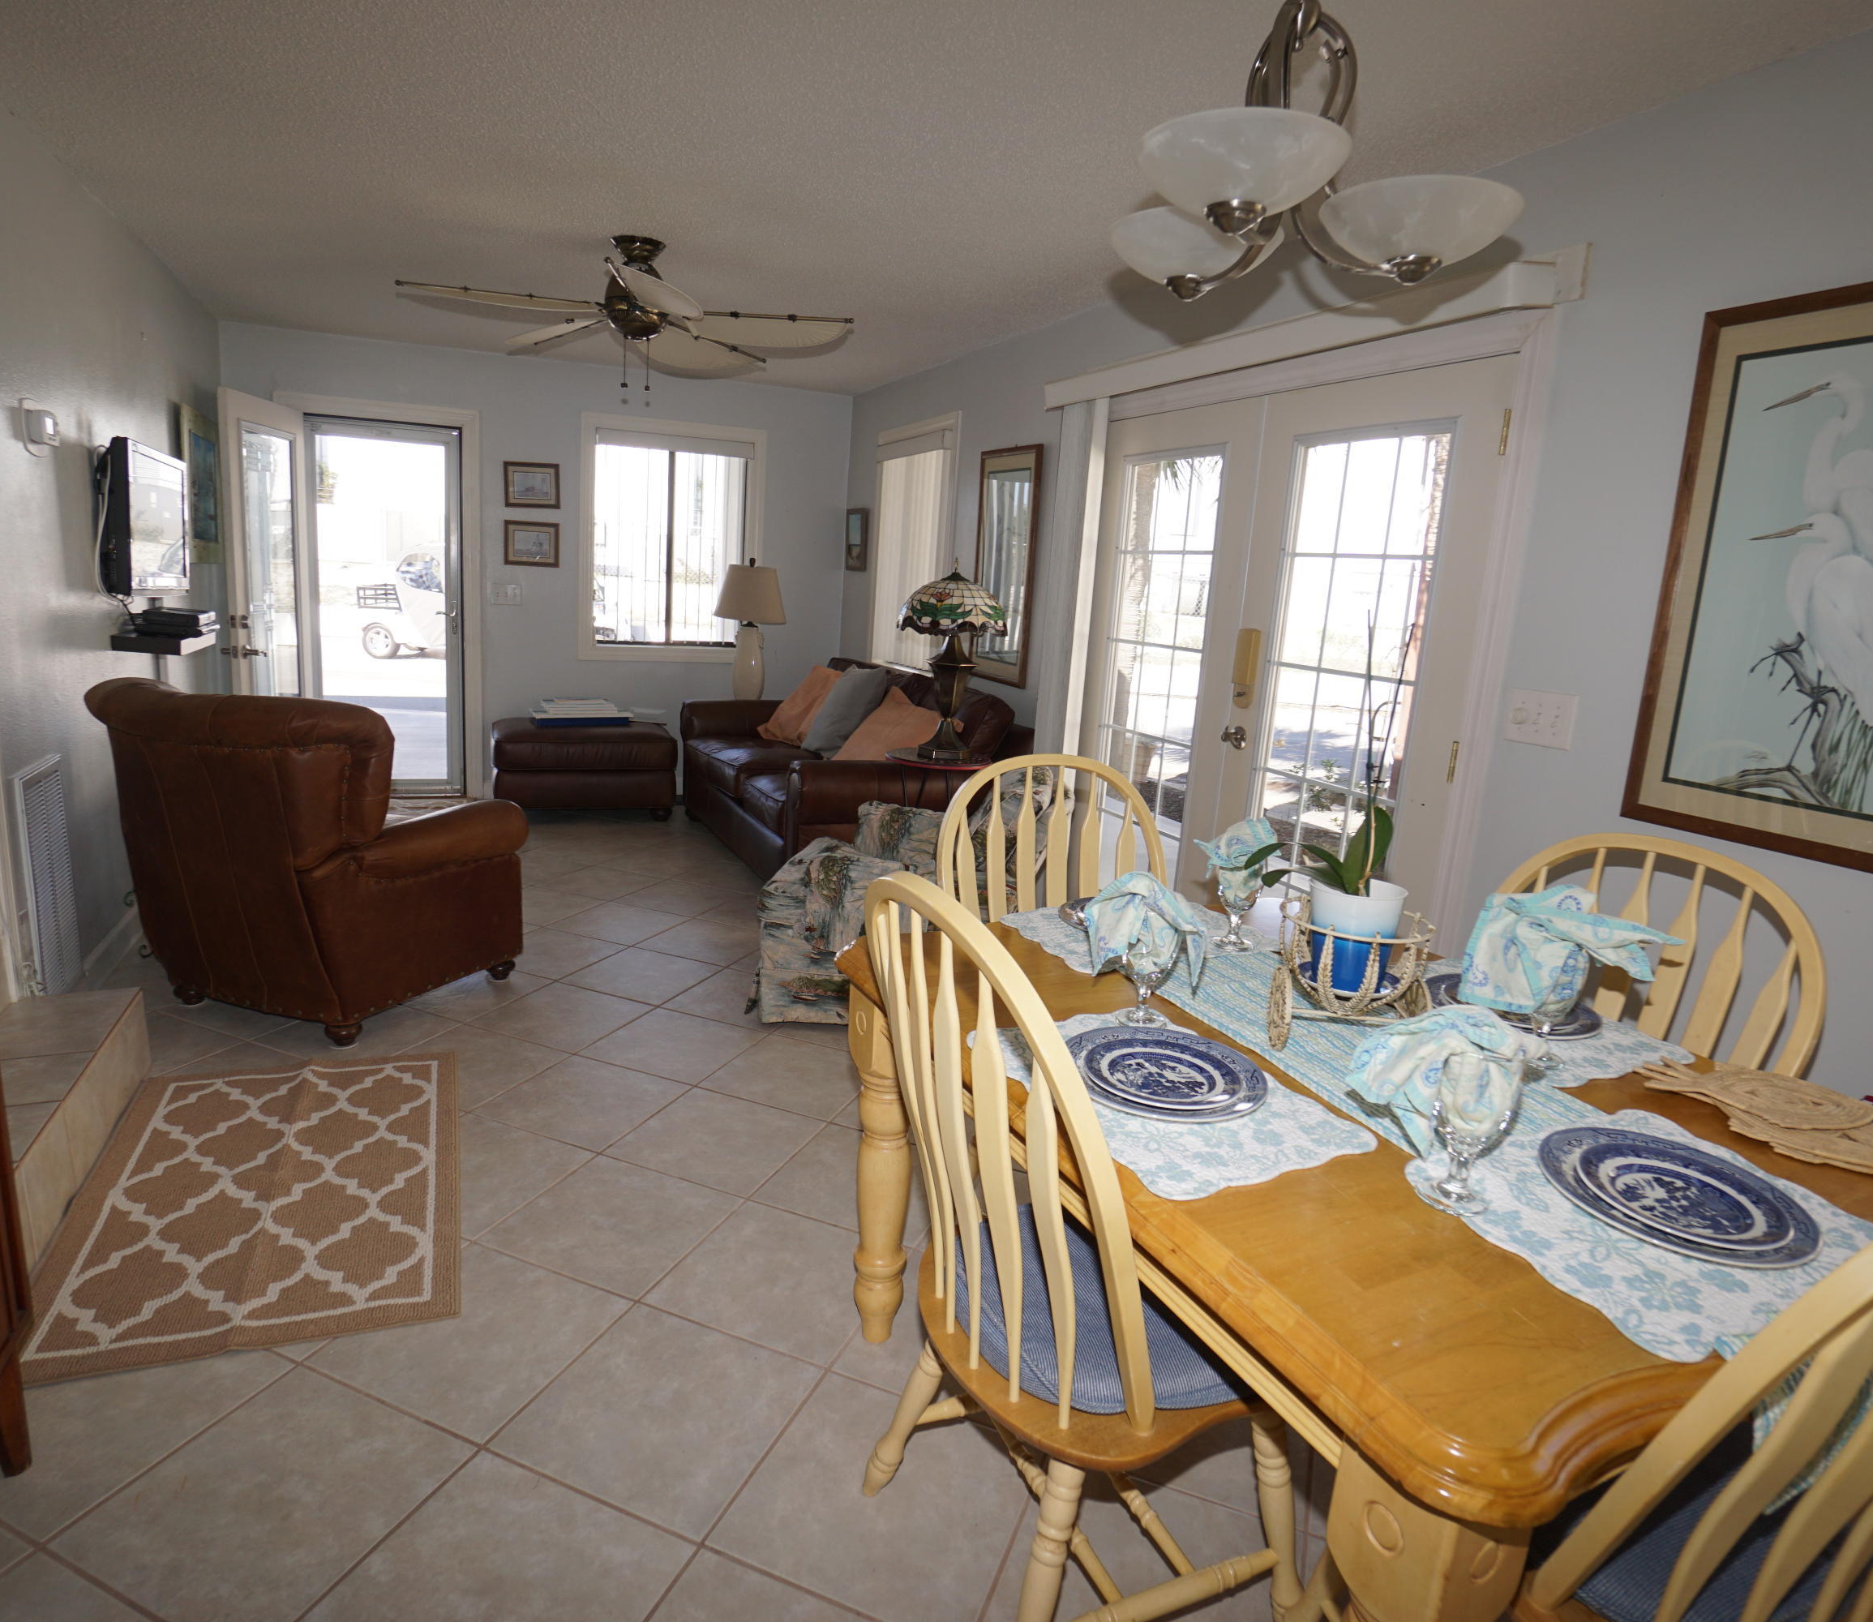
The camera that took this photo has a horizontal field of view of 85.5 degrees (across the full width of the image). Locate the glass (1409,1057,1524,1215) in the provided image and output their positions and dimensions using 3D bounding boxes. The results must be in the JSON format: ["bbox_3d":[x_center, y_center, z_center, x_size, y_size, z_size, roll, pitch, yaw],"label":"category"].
[{"bbox_3d":[0.586,0.352,1.118,0.088,0.175,0.088,11,14,30],"label":"glass"}]

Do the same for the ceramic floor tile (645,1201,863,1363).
[{"bbox_3d":[-0.311,0.949,2.062,0.405,0.010,0.405,9,13,21],"label":"ceramic floor tile"}]

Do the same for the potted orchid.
[{"bbox_3d":[0.632,0.051,1.581,0.220,0.480,0.170,9,13,23],"label":"potted orchid"}]

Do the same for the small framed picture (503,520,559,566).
[{"bbox_3d":[-2.253,-1.488,5.653,0.290,0.235,0.020,-2,13,-23],"label":"small framed picture"}]

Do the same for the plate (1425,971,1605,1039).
[{"bbox_3d":[0.949,0.331,1.674,0.262,0.028,0.262,12,14,32],"label":"plate"}]

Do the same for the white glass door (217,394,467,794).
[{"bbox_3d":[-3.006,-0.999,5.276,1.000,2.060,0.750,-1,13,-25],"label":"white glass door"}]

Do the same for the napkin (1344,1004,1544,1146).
[{"bbox_3d":[0.529,0.277,1.055,0.190,0.130,0.140,4,12,0],"label":"napkin"}]

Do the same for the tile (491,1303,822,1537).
[{"bbox_3d":[-0.450,0.997,1.682,0.390,0.010,0.390,8,12,19],"label":"tile"}]

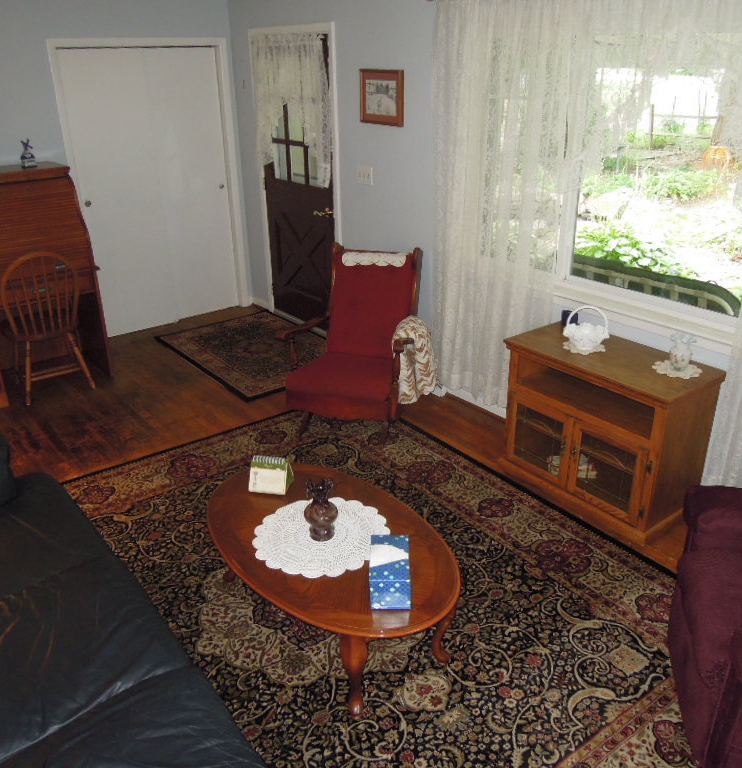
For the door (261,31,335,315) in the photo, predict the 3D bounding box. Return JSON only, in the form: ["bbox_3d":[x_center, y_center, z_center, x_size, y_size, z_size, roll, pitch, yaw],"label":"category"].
[{"bbox_3d":[-0.521,-1.425,5.236,0.060,2.030,0.930,-19,30,-33],"label":"door"}]

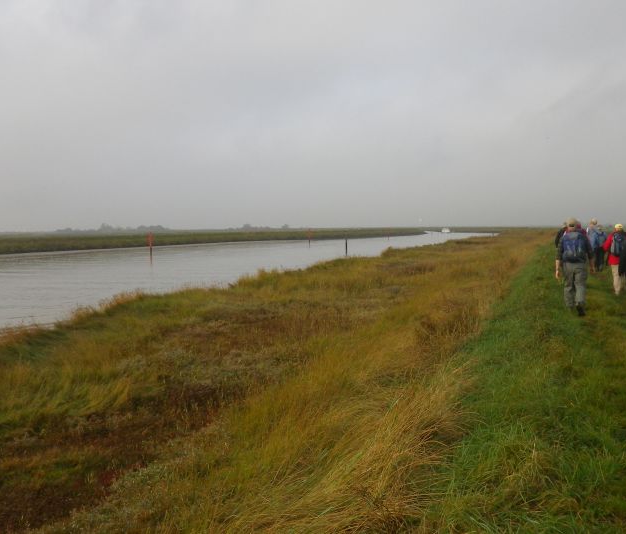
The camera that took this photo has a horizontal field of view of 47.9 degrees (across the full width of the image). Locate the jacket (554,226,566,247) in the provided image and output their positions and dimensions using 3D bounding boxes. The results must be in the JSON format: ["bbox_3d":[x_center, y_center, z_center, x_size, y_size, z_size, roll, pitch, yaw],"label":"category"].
[{"bbox_3d":[7.061,-0.772,19.800,0.600,0.740,0.380,1,3,19],"label":"jacket"}]

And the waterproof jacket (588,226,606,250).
[{"bbox_3d":[9.568,-0.945,23.800,0.600,0.780,0.400,1,3,19],"label":"waterproof jacket"}]

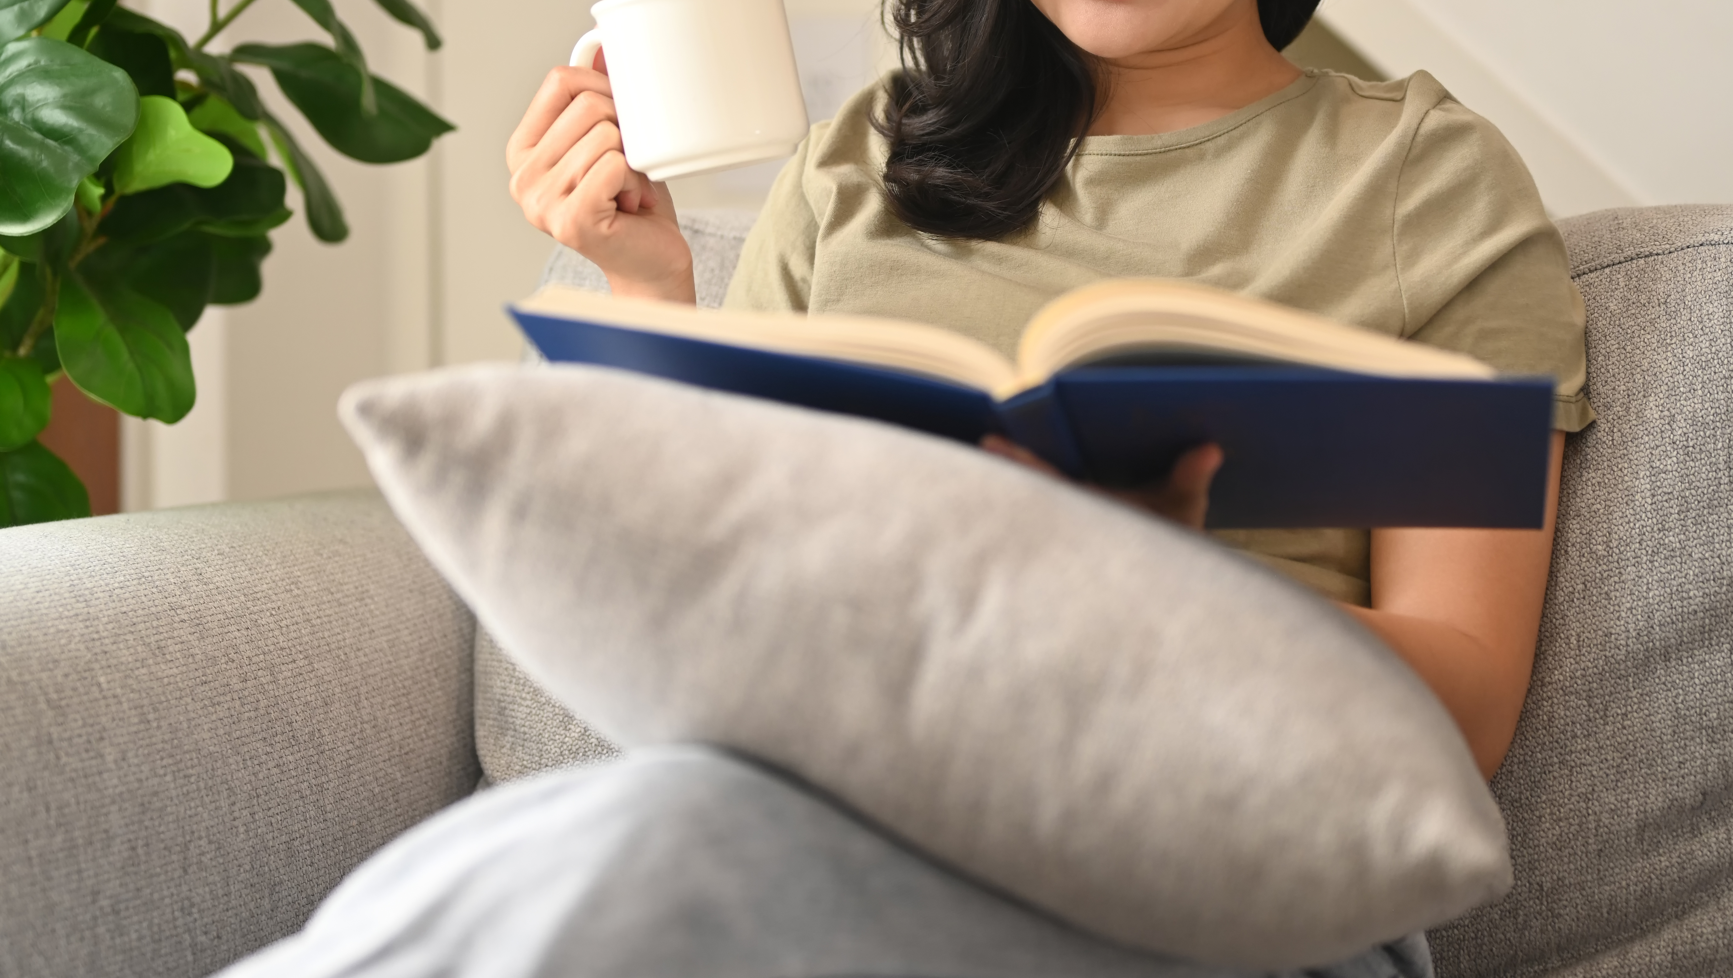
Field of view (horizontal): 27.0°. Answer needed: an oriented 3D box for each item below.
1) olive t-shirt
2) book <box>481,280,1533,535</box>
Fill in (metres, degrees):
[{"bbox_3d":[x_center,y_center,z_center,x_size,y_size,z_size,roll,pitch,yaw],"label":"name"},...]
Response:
[{"bbox_3d":[0.130,0.012,1.610,0.395,0.410,0.260,-2,-12,17],"label":"olive t-shirt"},{"bbox_3d":[0.072,-0.025,1.395,0.378,0.055,0.235,4,-13,10],"label":"book"}]

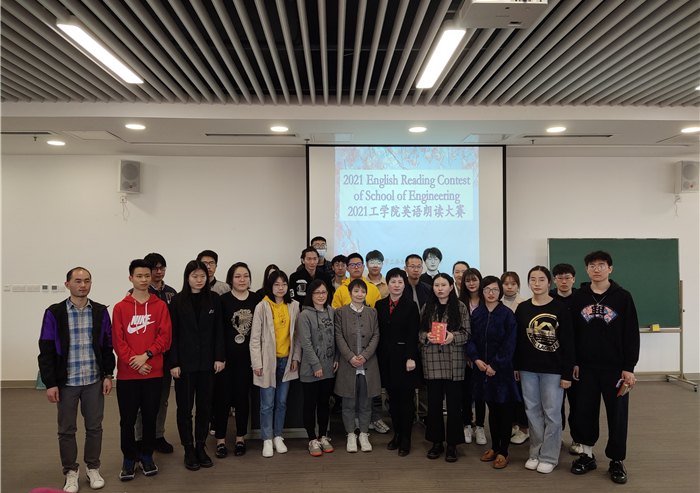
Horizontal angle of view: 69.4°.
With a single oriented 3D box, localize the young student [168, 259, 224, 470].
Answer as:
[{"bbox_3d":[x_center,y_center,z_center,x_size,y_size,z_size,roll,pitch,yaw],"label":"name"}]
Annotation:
[{"bbox_3d":[-1.288,0.974,4.270,0.470,1.711,0.300,0,0,-22],"label":"young student"}]

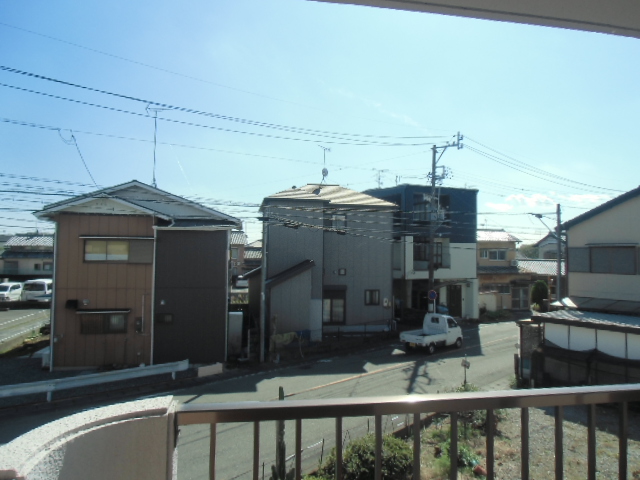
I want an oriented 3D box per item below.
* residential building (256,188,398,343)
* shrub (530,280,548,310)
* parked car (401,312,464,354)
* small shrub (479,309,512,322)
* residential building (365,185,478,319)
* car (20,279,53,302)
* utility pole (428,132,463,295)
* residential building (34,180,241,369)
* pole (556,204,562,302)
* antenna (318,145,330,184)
[{"bbox_3d":[0.195,1.135,28.519,8.600,9.400,7.600,1,-3,-14],"label":"residential building"},{"bbox_3d":[20.359,5.161,41.123,1.650,2.750,1.650,1,-3,-16],"label":"shrub"},{"bbox_3d":[5.858,4.766,22.964,3.395,1.780,1.475,3,-3,-40],"label":"parked car"},{"bbox_3d":[13.301,5.770,33.935,2.600,0.900,1.100,2,-3,-25],"label":"small shrub"},{"bbox_3d":[7.718,1.207,37.418,6.720,10.000,8.500,2,-3,-22],"label":"residential building"},{"bbox_3d":[-24.817,4.512,39.537,1.700,1.980,4.700,2,-3,-20],"label":"car"},{"bbox_3d":[7.355,-0.270,26.669,0.750,12.200,2.100,3,-3,-40],"label":"utility pole"},{"bbox_3d":[-8.387,1.527,22.462,7.800,7.900,8.500,1,-3,-16],"label":"residential building"},{"bbox_3d":[11.251,1.969,20.739,0.220,7.290,0.220,3,-3,-40],"label":"pole"},{"bbox_3d":[0.313,-4.879,28.942,0.600,2.600,1.250,-1,-3,35],"label":"antenna"}]

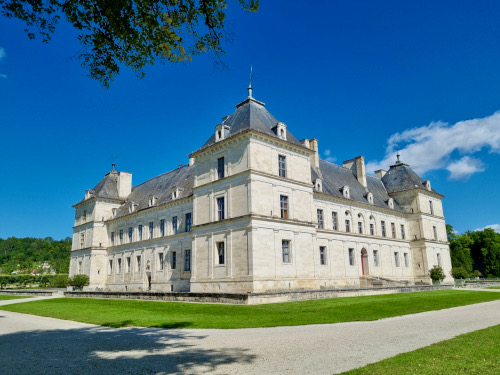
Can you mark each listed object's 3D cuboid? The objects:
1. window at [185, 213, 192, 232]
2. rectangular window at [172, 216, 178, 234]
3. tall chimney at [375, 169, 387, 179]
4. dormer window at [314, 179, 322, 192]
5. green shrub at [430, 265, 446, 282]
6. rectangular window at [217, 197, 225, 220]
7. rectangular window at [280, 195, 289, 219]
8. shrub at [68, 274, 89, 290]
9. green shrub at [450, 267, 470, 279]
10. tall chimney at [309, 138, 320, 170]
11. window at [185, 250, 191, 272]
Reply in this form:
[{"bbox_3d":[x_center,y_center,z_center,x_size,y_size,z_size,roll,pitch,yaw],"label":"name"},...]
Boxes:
[{"bbox_3d":[-9.063,5.144,55.110,0.280,2.800,1.500,12,-19,-42],"label":"window"},{"bbox_3d":[-11.122,5.696,56.326,0.250,2.591,1.301,12,-19,-42],"label":"rectangular window"},{"bbox_3d":[27.606,-2.401,79.008,1.700,2.400,1.600,12,-19,-42],"label":"tall chimney"},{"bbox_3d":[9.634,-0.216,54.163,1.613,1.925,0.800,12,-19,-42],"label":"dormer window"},{"bbox_3d":[26.022,11.857,51.892,2.000,2.200,2.000,12,-19,-42],"label":"green shrub"},{"bbox_3d":[-3.352,2.525,44.327,0.250,2.674,1.280,12,-19,-42],"label":"rectangular window"},{"bbox_3d":[3.955,2.340,44.184,1.332,2.778,0.250,12,-19,-42],"label":"rectangular window"},{"bbox_3d":[-24.140,13.462,53.321,2.300,2.100,2.400,12,-19,-42],"label":"shrub"},{"bbox_3d":[31.200,12.643,55.656,2.500,1.700,2.400,12,-19,-42],"label":"green shrub"},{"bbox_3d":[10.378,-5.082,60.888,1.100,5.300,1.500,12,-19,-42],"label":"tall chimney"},{"bbox_3d":[-8.586,10.185,52.495,0.250,2.768,1.321,12,-19,-42],"label":"window"}]

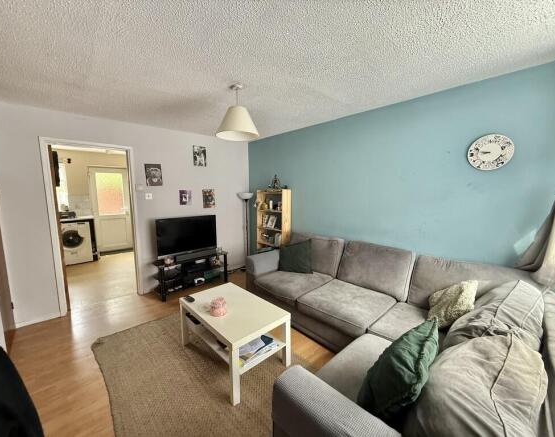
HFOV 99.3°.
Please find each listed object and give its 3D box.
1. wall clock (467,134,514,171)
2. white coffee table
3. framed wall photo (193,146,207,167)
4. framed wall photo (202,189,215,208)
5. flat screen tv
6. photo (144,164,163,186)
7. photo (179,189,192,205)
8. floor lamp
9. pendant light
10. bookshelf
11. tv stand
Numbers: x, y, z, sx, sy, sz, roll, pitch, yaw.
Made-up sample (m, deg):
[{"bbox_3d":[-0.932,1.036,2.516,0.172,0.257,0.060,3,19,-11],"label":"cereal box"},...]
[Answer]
[{"bbox_3d":[1.766,-0.551,1.956,0.035,0.297,0.297,-7,9,-42],"label":"wall clock"},{"bbox_3d":[-0.401,0.987,2.085,0.550,0.450,0.900,-7,9,-42],"label":"white coffee table"},{"bbox_3d":[-1.239,-0.995,3.761,0.205,0.303,0.020,-7,9,-42],"label":"framed wall photo"},{"bbox_3d":[-1.143,-0.330,3.924,0.210,0.303,0.020,-7,9,-42],"label":"framed wall photo"},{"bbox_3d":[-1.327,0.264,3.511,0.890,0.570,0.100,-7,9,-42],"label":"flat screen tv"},{"bbox_3d":[-1.746,-0.615,3.329,0.210,0.300,0.020,-7,9,-42],"label":"photo"},{"bbox_3d":[-1.427,-0.327,3.659,0.182,0.226,0.020,-7,9,-42],"label":"photo"},{"bbox_3d":[-0.540,0.241,4.292,0.260,1.420,0.260,-7,9,-42],"label":"floor lamp"},{"bbox_3d":[-0.353,-0.937,2.052,0.365,0.420,0.365,0,7,0],"label":"pendant light"},{"bbox_3d":[-0.064,0.262,3.895,0.205,1.464,0.600,-7,9,-42],"label":"bookshelf"},{"bbox_3d":[-1.267,0.809,3.538,1.000,0.480,0.330,-7,9,-42],"label":"tv stand"}]

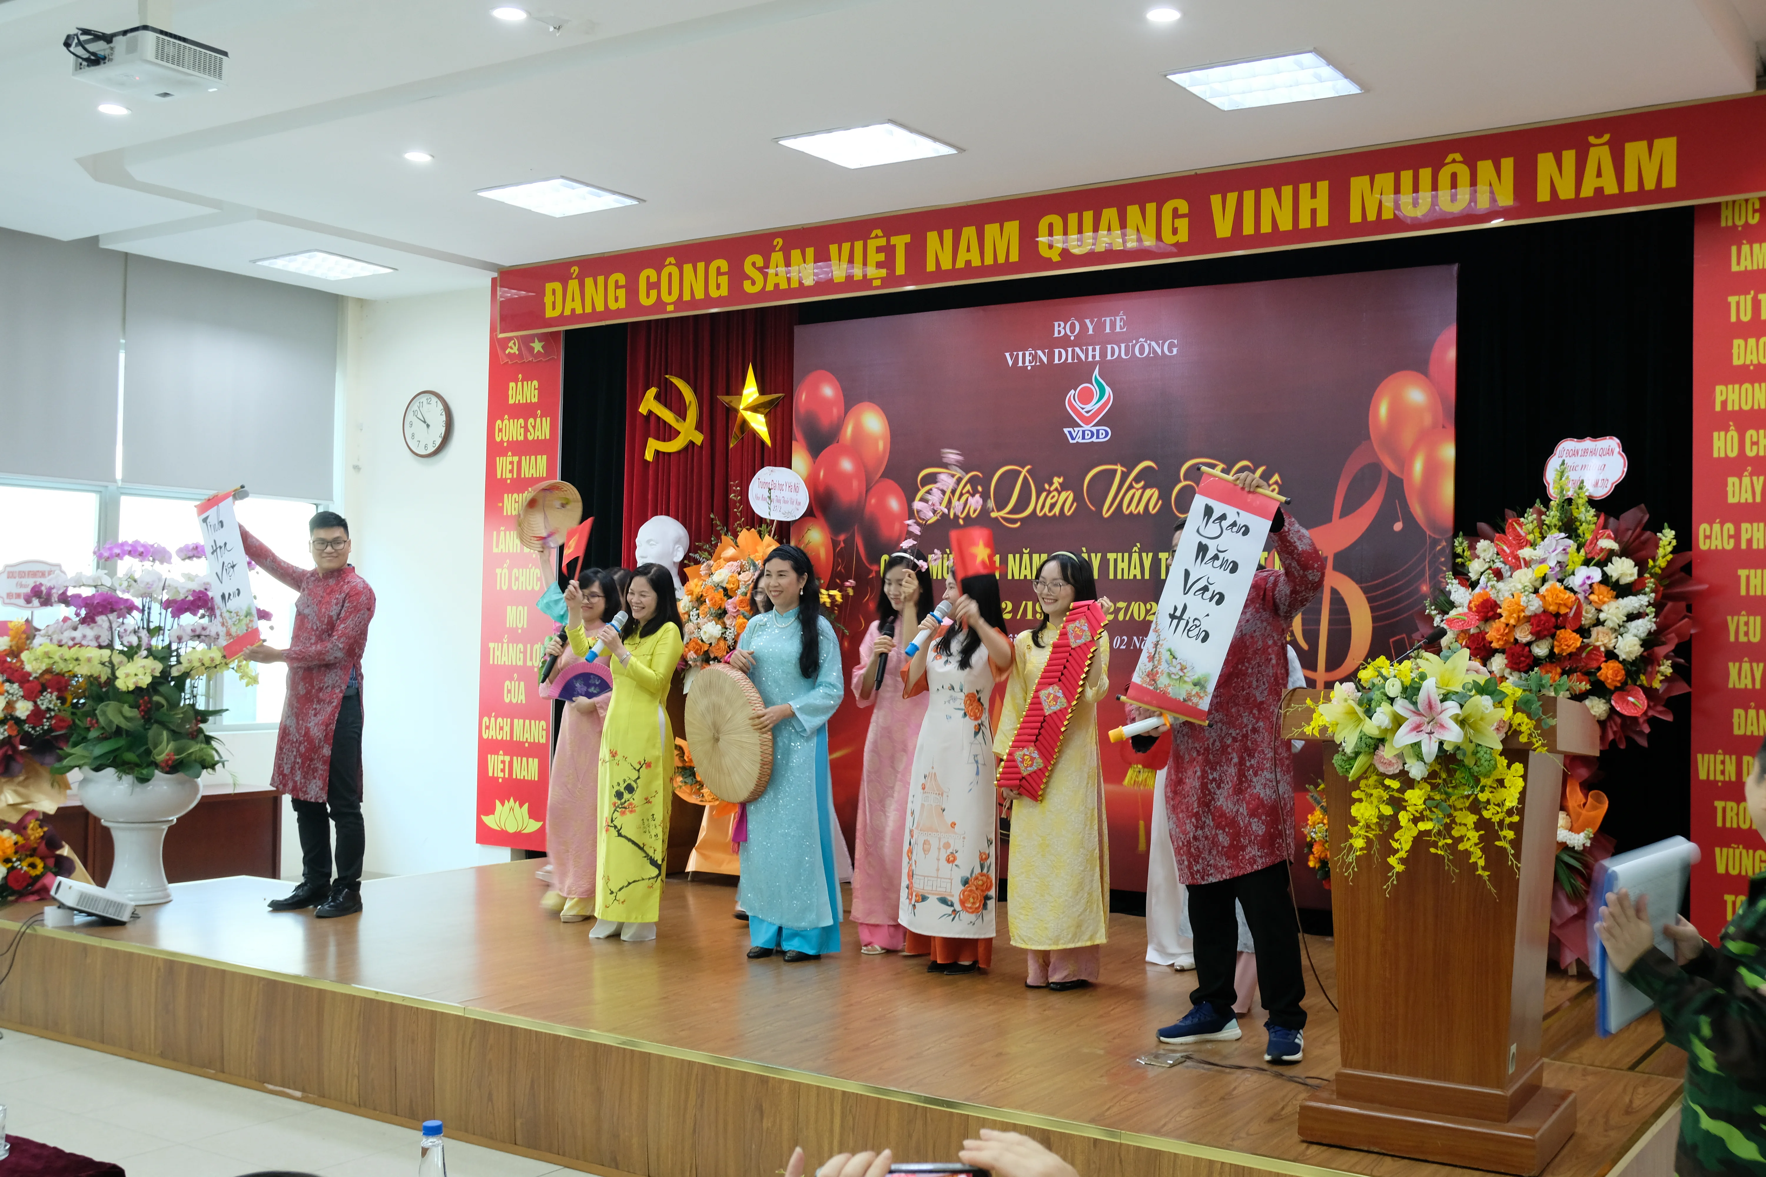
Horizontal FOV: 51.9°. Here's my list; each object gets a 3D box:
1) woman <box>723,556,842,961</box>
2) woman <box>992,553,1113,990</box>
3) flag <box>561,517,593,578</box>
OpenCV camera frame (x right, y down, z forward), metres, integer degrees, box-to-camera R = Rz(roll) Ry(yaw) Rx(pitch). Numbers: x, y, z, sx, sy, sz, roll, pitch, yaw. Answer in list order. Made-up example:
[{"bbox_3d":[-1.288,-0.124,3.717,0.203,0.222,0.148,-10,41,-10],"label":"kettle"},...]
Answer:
[{"bbox_3d":[-0.369,0.633,7.156,0.480,1.600,0.380,0,-2,38],"label":"woman"},{"bbox_3d":[0.636,0.662,6.690,0.470,1.579,0.350,0,-2,35],"label":"woman"},{"bbox_3d":[-1.216,-0.159,7.220,0.050,0.200,0.200,16,0,-38],"label":"flag"}]

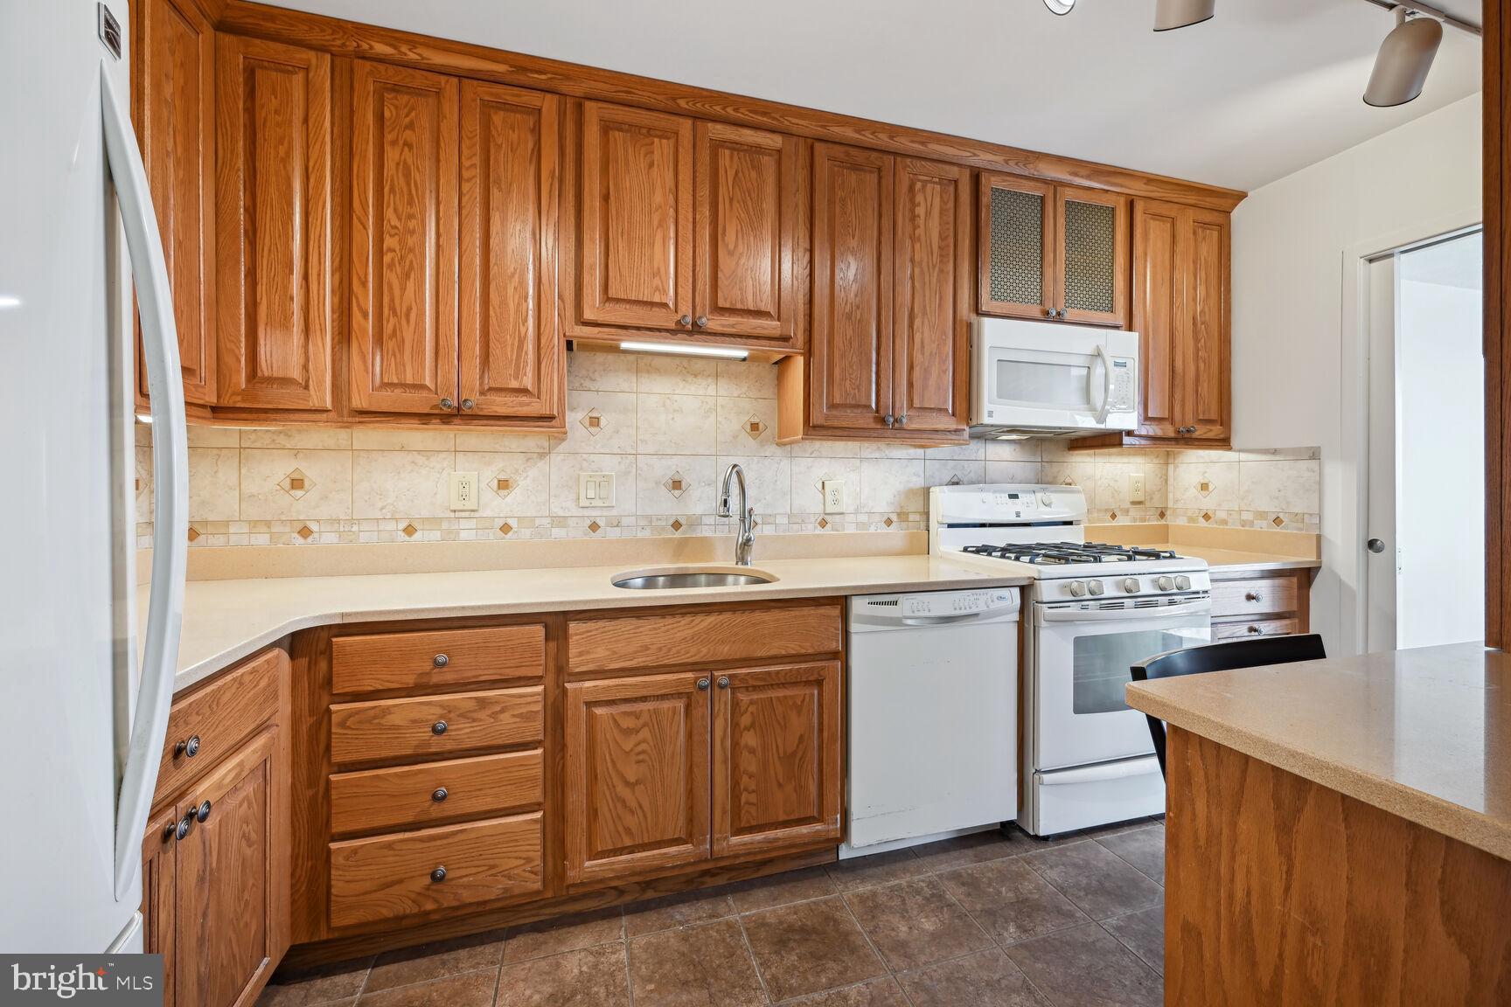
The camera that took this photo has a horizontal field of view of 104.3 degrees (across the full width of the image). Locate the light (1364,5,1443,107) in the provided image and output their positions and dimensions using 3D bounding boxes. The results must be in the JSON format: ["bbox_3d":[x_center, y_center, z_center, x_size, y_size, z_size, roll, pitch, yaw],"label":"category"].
[{"bbox_3d":[1.746,-1.208,1.584,0.114,0.196,0.191,0,-14,31],"label":"light"}]

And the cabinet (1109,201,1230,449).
[{"bbox_3d":[1.804,-0.773,2.689,0.618,1.063,0.315,0,0,-16],"label":"cabinet"}]

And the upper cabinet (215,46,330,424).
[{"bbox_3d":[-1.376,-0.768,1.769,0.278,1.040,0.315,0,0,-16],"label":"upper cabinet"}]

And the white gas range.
[{"bbox_3d":[1.197,0.536,2.308,0.754,1.198,0.686,0,1,-16],"label":"white gas range"}]

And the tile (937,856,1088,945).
[{"bbox_3d":[0.746,1.152,1.718,0.305,0.012,0.306,0,1,-16],"label":"tile"}]

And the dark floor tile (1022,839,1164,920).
[{"bbox_3d":[1.026,1.131,1.770,0.302,0.010,0.302,0,0,-16],"label":"dark floor tile"}]

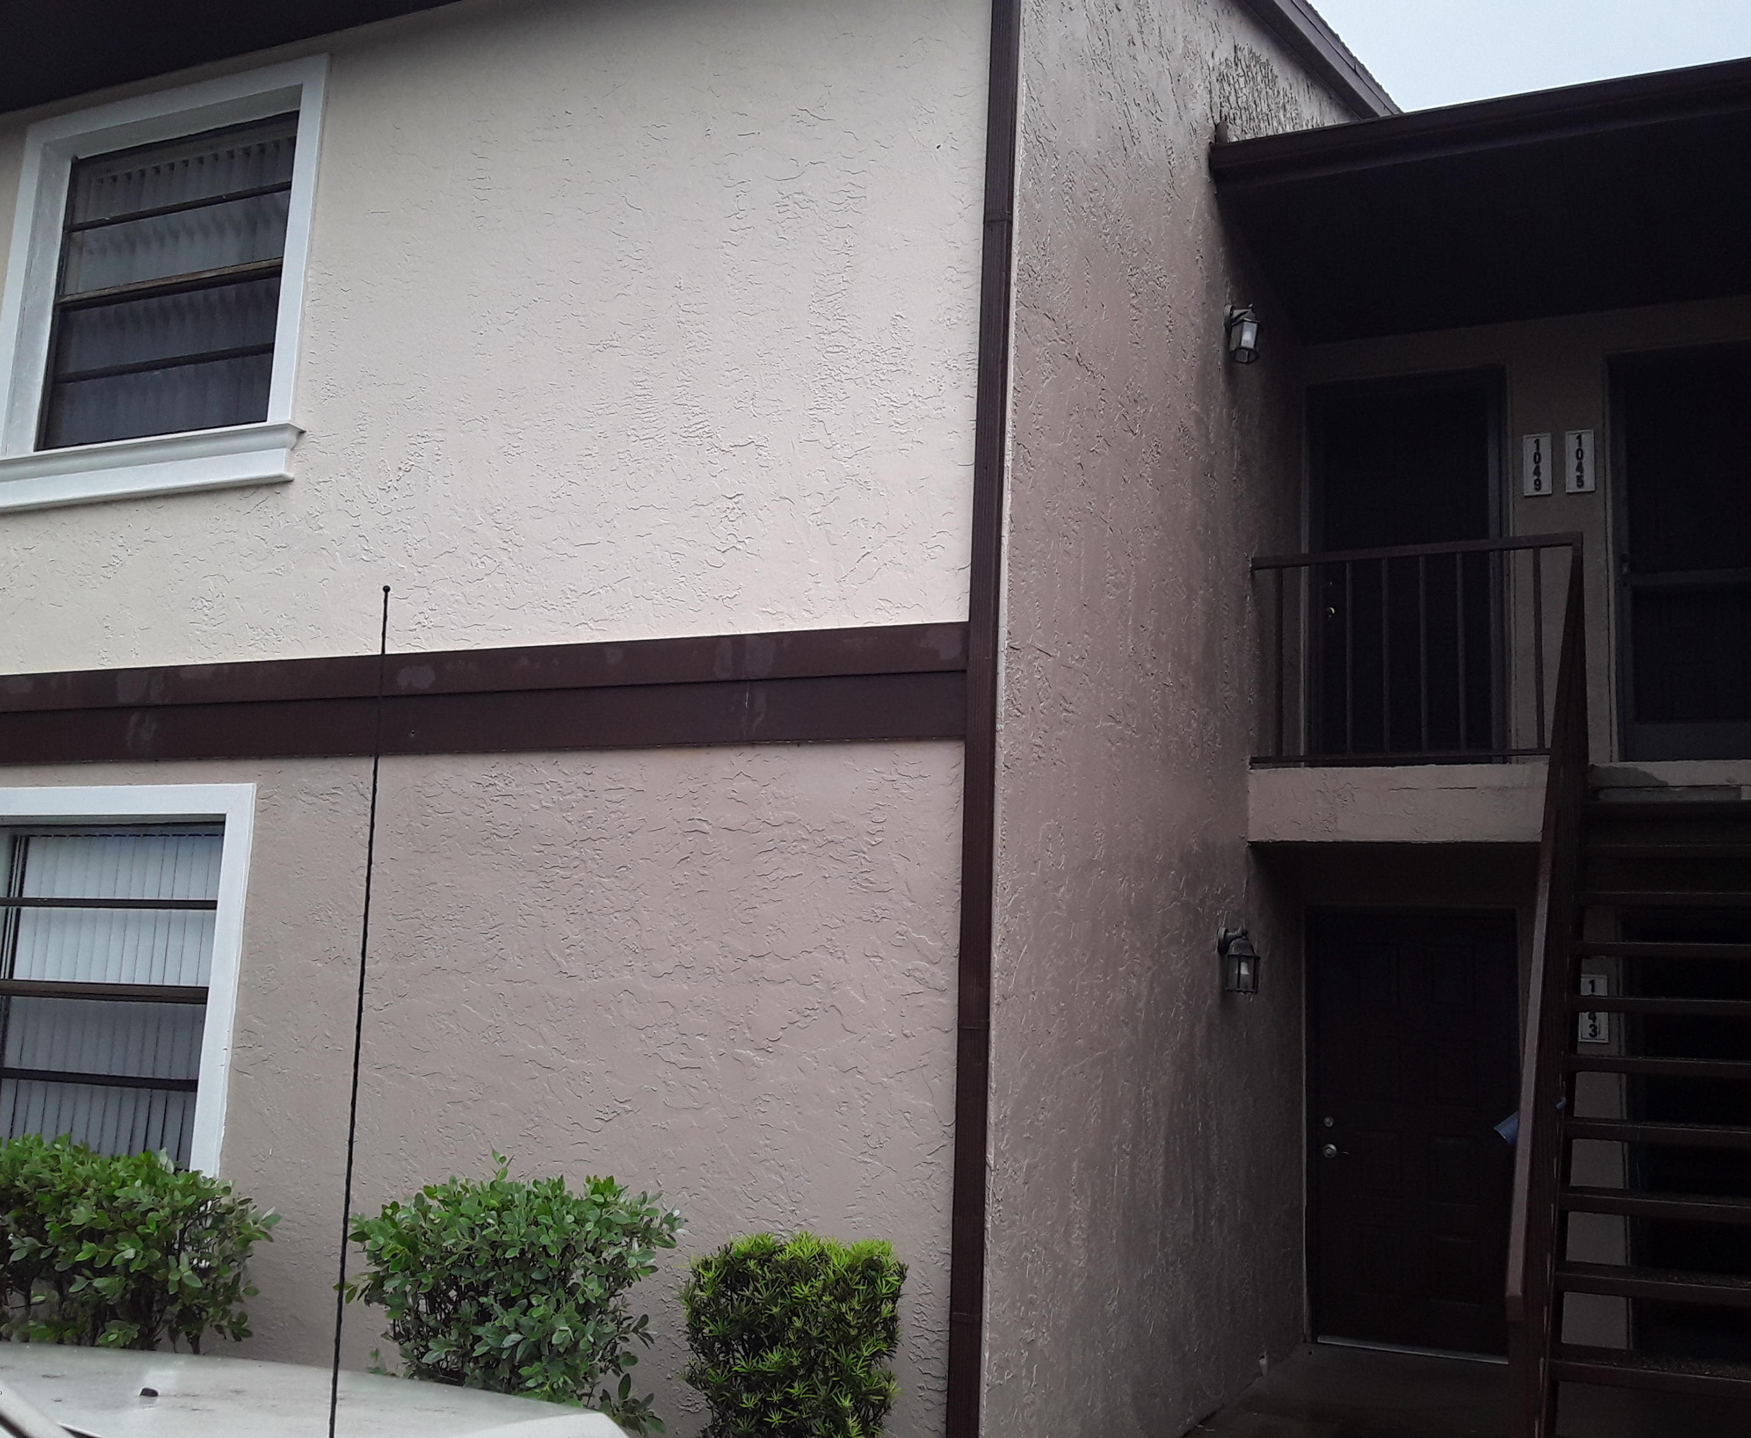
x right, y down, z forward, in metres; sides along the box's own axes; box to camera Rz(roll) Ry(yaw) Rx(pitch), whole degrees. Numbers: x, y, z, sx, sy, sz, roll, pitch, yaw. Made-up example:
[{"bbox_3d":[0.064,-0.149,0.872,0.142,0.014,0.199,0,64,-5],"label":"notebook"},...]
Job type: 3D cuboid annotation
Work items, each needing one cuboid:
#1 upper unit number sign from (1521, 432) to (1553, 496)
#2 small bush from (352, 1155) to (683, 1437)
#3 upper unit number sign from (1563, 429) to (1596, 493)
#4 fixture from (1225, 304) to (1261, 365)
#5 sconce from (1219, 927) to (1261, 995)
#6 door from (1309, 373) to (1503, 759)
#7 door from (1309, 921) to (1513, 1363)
[{"bbox_3d":[3.258,-1.248,8.447,0.130,0.317,0.020,-2,-10,24],"label":"upper unit number sign"},{"bbox_3d":[-0.871,1.702,4.264,0.760,1.100,0.720,2,-9,0],"label":"small bush"},{"bbox_3d":[3.436,-1.252,8.367,0.131,0.318,0.020,-2,-10,24],"label":"upper unit number sign"},{"bbox_3d":[1.567,-1.645,7.303,0.150,0.250,0.140,-2,-10,24],"label":"fixture"},{"bbox_3d":[1.460,0.967,6.853,0.157,0.262,0.140,-2,-10,24],"label":"sconce"},{"bbox_3d":[2.679,-0.726,8.657,0.969,2.055,0.070,-2,-10,24],"label":"door"},{"bbox_3d":[2.567,1.947,8.217,0.969,2.055,0.070,-2,-10,24],"label":"door"}]

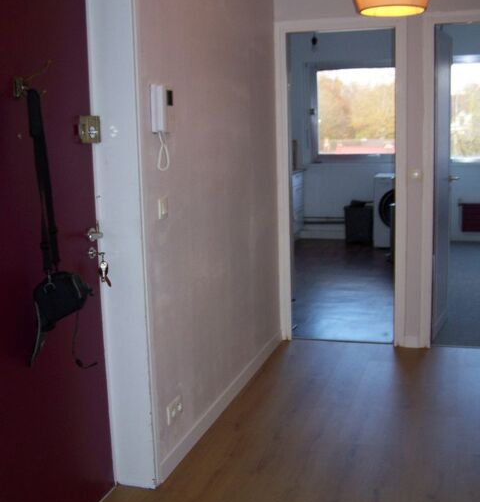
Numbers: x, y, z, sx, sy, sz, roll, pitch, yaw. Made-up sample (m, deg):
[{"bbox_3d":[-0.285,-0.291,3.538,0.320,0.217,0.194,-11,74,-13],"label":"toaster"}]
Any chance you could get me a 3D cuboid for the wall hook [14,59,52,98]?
[{"bbox_3d":[-0.631,-0.521,2.142,0.105,0.108,0.045,1,9,17],"label":"wall hook"}]

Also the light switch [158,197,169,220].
[{"bbox_3d":[-0.304,-0.168,2.805,0.014,0.083,0.076,1,9,17],"label":"light switch"}]

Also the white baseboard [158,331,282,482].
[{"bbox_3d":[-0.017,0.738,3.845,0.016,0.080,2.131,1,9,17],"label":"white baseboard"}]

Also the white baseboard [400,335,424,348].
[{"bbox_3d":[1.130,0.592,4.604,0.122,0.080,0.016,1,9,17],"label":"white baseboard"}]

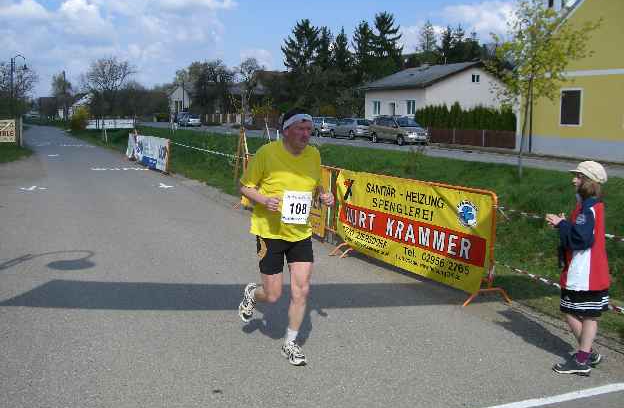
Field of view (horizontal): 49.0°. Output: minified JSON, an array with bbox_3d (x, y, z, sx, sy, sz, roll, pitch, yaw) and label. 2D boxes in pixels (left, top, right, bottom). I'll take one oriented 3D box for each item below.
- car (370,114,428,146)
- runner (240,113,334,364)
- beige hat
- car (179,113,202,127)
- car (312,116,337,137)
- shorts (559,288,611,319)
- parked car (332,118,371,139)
[{"bbox_3d":[5.000,-4.298,39.477,1.790,1.690,4.450,-3,8,-25],"label":"car"},{"bbox_3d":[-0.197,0.206,4.889,0.640,1.750,0.750,-2,8,-18],"label":"runner"},{"bbox_3d":[1.809,-0.206,4.482,0.235,0.150,0.205,2,8,18],"label":"beige hat"},{"bbox_3d":[-13.900,-9.503,77.422,1.740,1.470,4.300,-4,9,-28],"label":"car"},{"bbox_3d":[0.550,-6.232,54.655,1.750,1.500,4.350,-3,8,-24],"label":"car"},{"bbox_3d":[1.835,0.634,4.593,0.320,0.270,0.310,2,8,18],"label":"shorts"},{"bbox_3d":[2.700,-5.476,49.005,1.750,1.460,4.300,-3,8,-25],"label":"parked car"}]

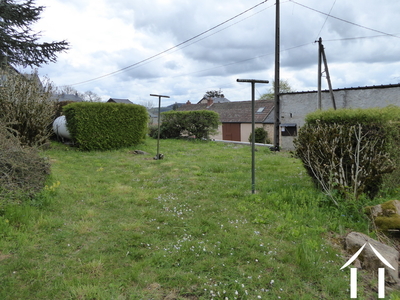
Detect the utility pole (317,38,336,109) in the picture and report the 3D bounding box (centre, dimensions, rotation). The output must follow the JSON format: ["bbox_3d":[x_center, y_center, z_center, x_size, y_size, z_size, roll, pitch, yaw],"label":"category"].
[{"bbox_3d":[6.950,-3.000,15.500,1.350,5.700,0.350,1,5,11],"label":"utility pole"}]

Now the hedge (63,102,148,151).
[{"bbox_3d":[-4.140,-1.000,13.000,3.100,1.950,1.450,-3,6,-38],"label":"hedge"}]

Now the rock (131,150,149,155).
[{"bbox_3d":[-2.220,0.090,10.700,0.640,0.170,0.420,0,4,-6],"label":"rock"}]

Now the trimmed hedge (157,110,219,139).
[{"bbox_3d":[-0.780,-1.510,17.350,3.700,1.650,1.350,3,5,30],"label":"trimmed hedge"}]

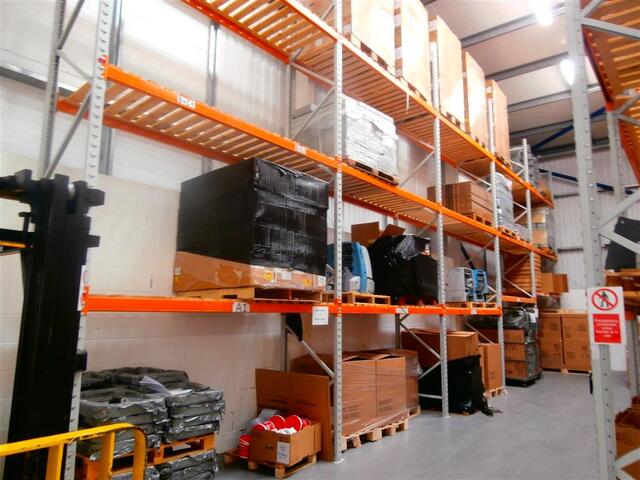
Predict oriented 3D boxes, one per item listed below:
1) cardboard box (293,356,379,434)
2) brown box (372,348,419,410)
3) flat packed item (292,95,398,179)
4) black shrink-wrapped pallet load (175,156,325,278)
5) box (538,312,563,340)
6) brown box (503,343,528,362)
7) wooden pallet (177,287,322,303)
[{"bbox_3d":[0.182,1.982,5.781,0.800,0.840,0.790,-6,-11,39],"label":"cardboard box"},{"bbox_3d":[1.028,2.214,7.037,0.750,0.830,0.800,-6,-11,39],"label":"brown box"},{"bbox_3d":[0.341,-1.347,6.210,0.965,0.793,1.212,-7,-12,39],"label":"flat packed item"},{"bbox_3d":[-0.715,-0.142,4.789,1.192,1.005,1.059,-7,-12,39],"label":"black shrink-wrapped pallet load"},{"bbox_3d":[6.511,2.459,12.541,0.600,0.720,0.550,-6,-11,39],"label":"box"},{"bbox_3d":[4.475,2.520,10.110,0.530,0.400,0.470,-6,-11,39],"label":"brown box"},{"bbox_3d":[-0.748,0.602,4.654,1.212,0.123,0.955,-7,-12,39],"label":"wooden pallet"}]

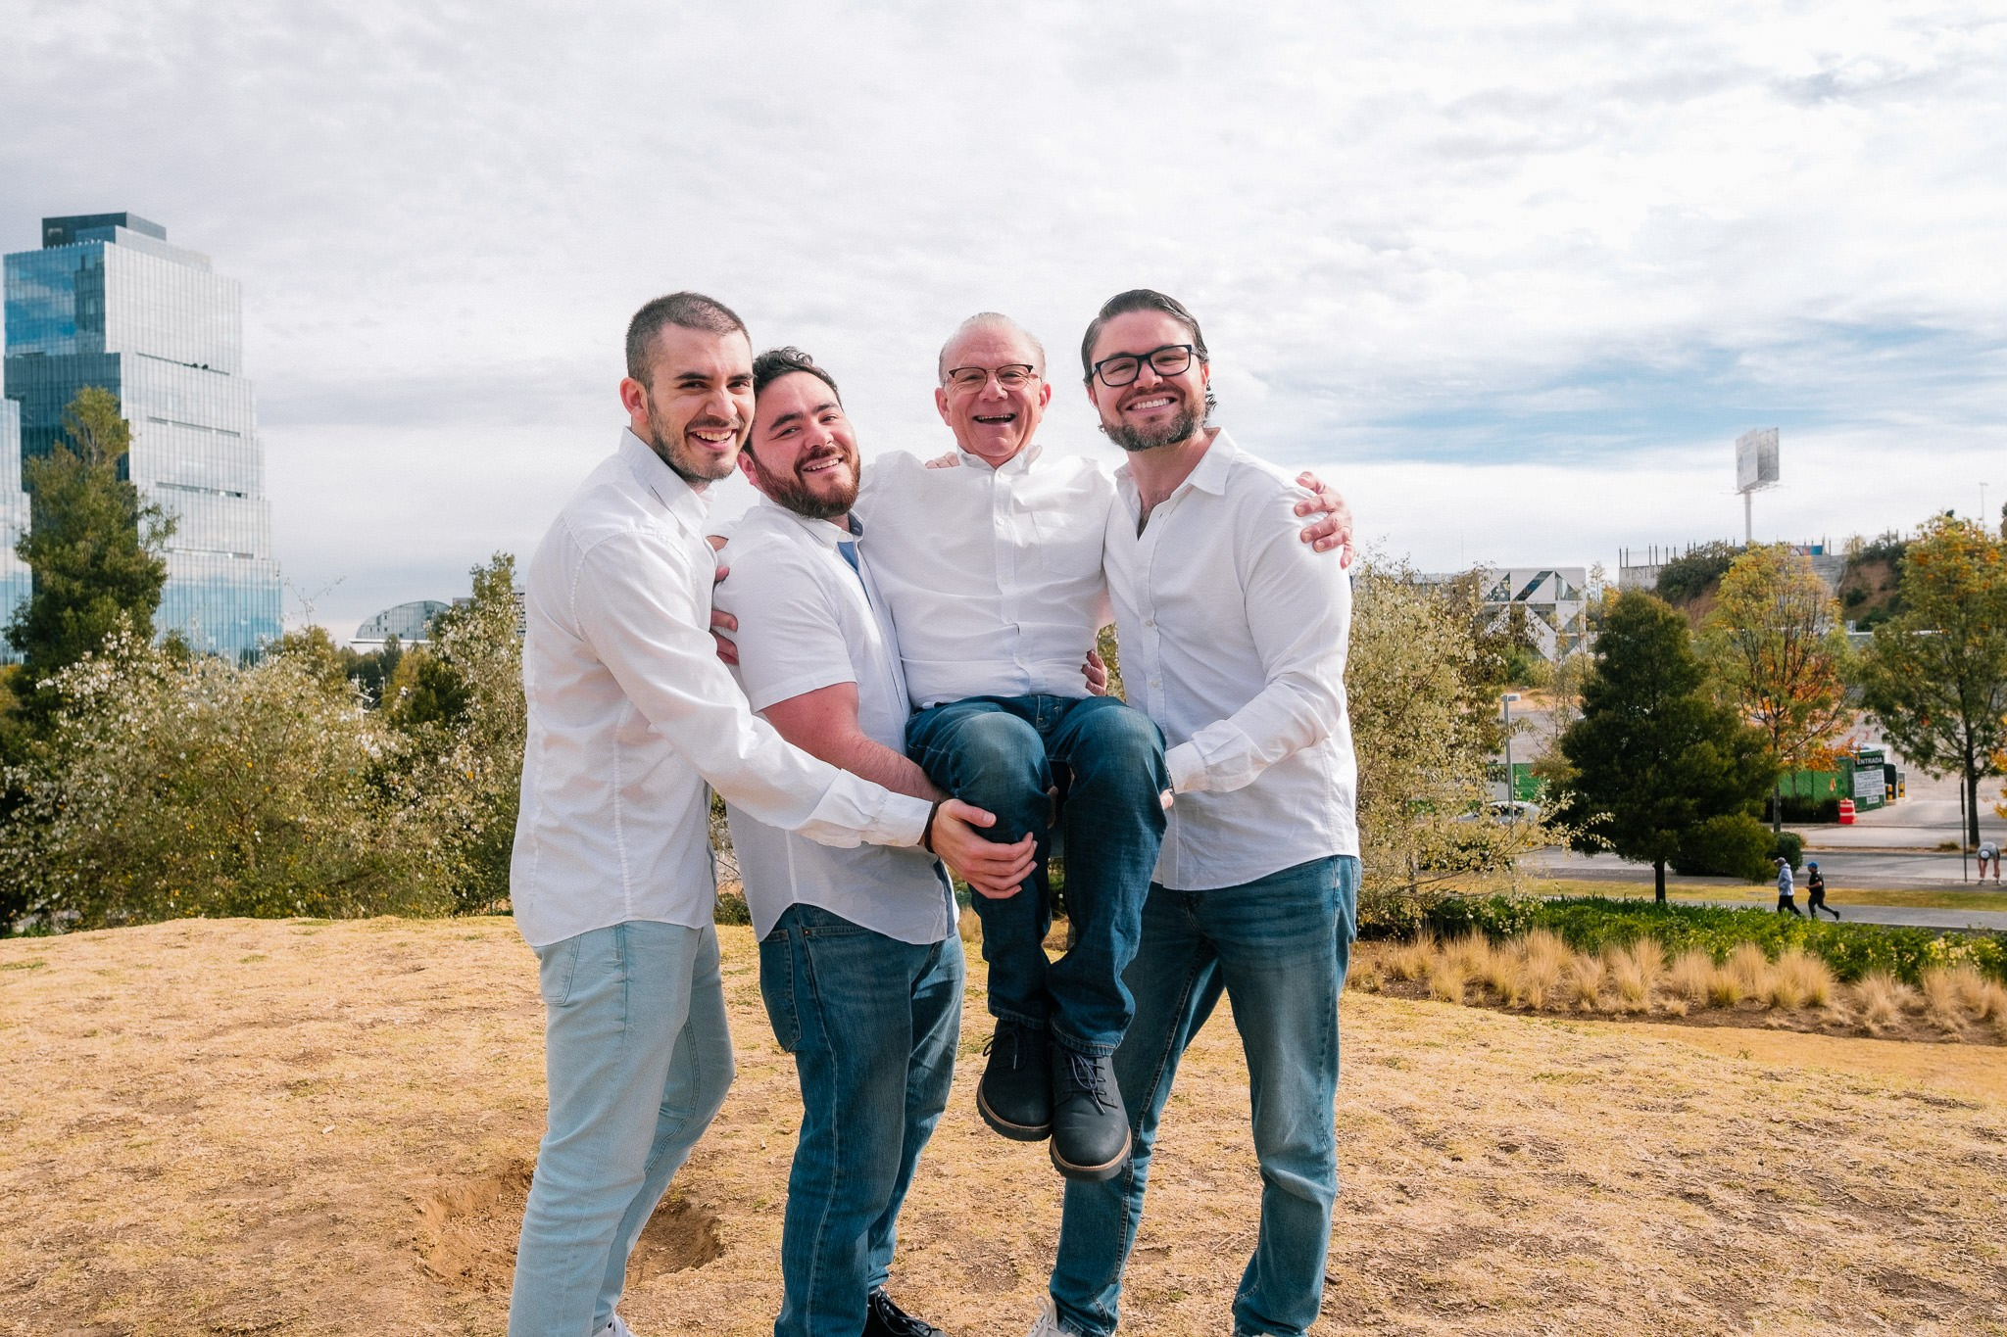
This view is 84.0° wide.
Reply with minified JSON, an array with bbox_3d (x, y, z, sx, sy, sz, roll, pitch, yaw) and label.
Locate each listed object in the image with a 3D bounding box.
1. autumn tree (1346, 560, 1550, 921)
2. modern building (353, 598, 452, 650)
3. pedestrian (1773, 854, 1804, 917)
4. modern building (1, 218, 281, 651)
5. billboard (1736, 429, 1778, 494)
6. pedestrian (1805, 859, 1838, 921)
[{"bbox_3d":[4.984,0.910,13.200,3.000,4.300,2.700,-1,0,0],"label":"autumn tree"},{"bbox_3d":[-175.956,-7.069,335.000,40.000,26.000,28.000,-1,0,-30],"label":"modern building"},{"bbox_3d":[21.973,6.158,31.200,0.600,1.730,0.530,-1,0,12],"label":"pedestrian"},{"bbox_3d":[-178.347,-37.695,232.130,40.000,104.000,28.000,-1,0,19],"label":"modern building"},{"bbox_3d":[154.223,-42.662,228.000,4.500,10.800,11.000,-1,0,10],"label":"billboard"},{"bbox_3d":[23.188,6.322,31.600,0.800,1.640,0.520,-1,0,12],"label":"pedestrian"}]

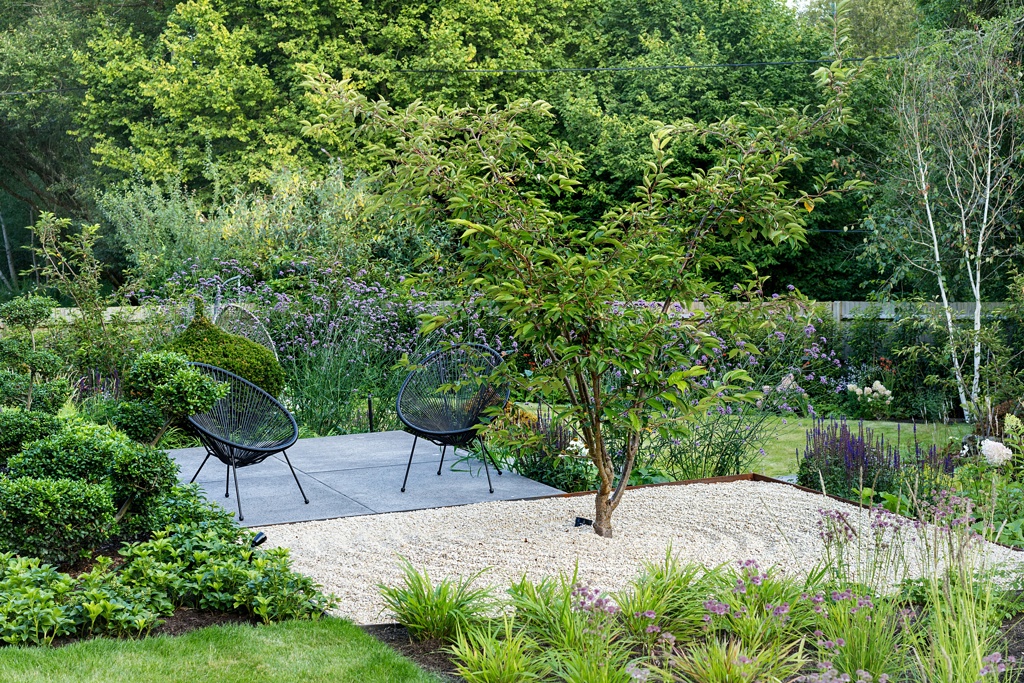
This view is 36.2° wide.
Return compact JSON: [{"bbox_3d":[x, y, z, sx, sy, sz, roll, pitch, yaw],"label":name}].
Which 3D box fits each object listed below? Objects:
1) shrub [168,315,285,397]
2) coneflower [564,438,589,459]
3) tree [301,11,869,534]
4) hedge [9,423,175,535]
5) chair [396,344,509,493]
[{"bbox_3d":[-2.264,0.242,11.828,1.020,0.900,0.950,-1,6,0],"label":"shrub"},{"bbox_3d":[0.407,0.675,9.865,0.150,0.125,0.130,-1,6,0],"label":"coneflower"},{"bbox_3d":[0.415,-0.335,8.358,2.950,2.770,2.500,-1,6,0],"label":"tree"},{"bbox_3d":[-2.182,0.714,8.157,0.900,0.620,0.800,-1,6,0],"label":"hedge"},{"bbox_3d":[-0.347,0.474,9.988,0.720,0.860,0.760,0,6,12],"label":"chair"}]

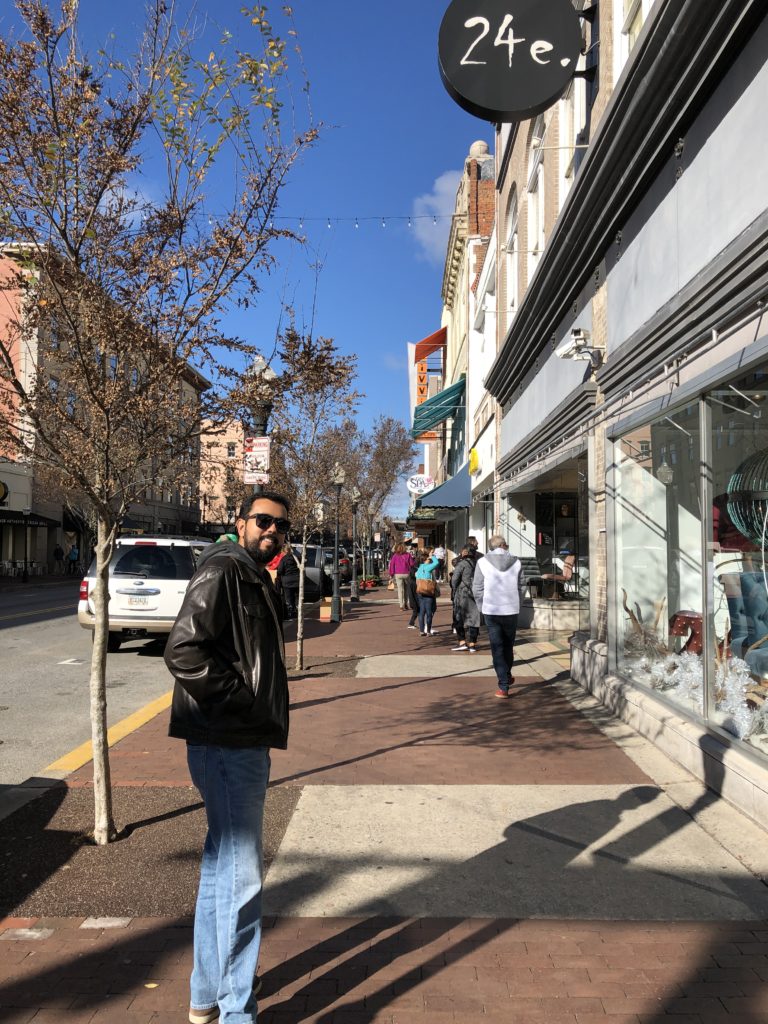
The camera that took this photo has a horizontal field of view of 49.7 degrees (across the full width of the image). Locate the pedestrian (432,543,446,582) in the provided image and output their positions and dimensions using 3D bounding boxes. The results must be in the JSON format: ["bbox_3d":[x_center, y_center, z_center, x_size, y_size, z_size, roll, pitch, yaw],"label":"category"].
[{"bbox_3d":[2.432,2.257,36.300,0.500,1.680,0.420,0,-2,6],"label":"pedestrian"}]

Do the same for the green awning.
[{"bbox_3d":[2.450,-4.580,38.000,2.100,1.300,9.800,0,-2,2],"label":"green awning"}]

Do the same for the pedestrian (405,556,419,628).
[{"bbox_3d":[0.615,1.562,16.700,0.480,1.620,0.480,-1,-2,24],"label":"pedestrian"}]

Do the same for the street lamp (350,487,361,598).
[{"bbox_3d":[-0.861,0.956,24.600,0.340,3.400,0.340,0,-2,2],"label":"street lamp"}]

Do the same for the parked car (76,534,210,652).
[{"bbox_3d":[-3.800,1.490,15.900,2.020,1.950,5.200,0,-2,2],"label":"parked car"}]

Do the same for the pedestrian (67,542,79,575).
[{"bbox_3d":[-17.271,2.666,46.000,0.500,1.720,0.400,0,-2,6],"label":"pedestrian"}]

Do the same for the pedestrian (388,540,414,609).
[{"bbox_3d":[0.450,1.612,20.700,0.580,1.670,0.420,0,-2,2],"label":"pedestrian"}]

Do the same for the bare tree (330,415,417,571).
[{"bbox_3d":[-0.513,-0.709,40.500,4.200,8.100,4.200,0,-2,2],"label":"bare tree"}]

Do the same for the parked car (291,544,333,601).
[{"bbox_3d":[-2.870,2.070,28.200,1.900,1.800,4.800,0,-2,2],"label":"parked car"}]

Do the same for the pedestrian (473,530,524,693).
[{"bbox_3d":[1.223,1.111,8.850,0.570,1.740,0.550,0,-2,2],"label":"pedestrian"}]

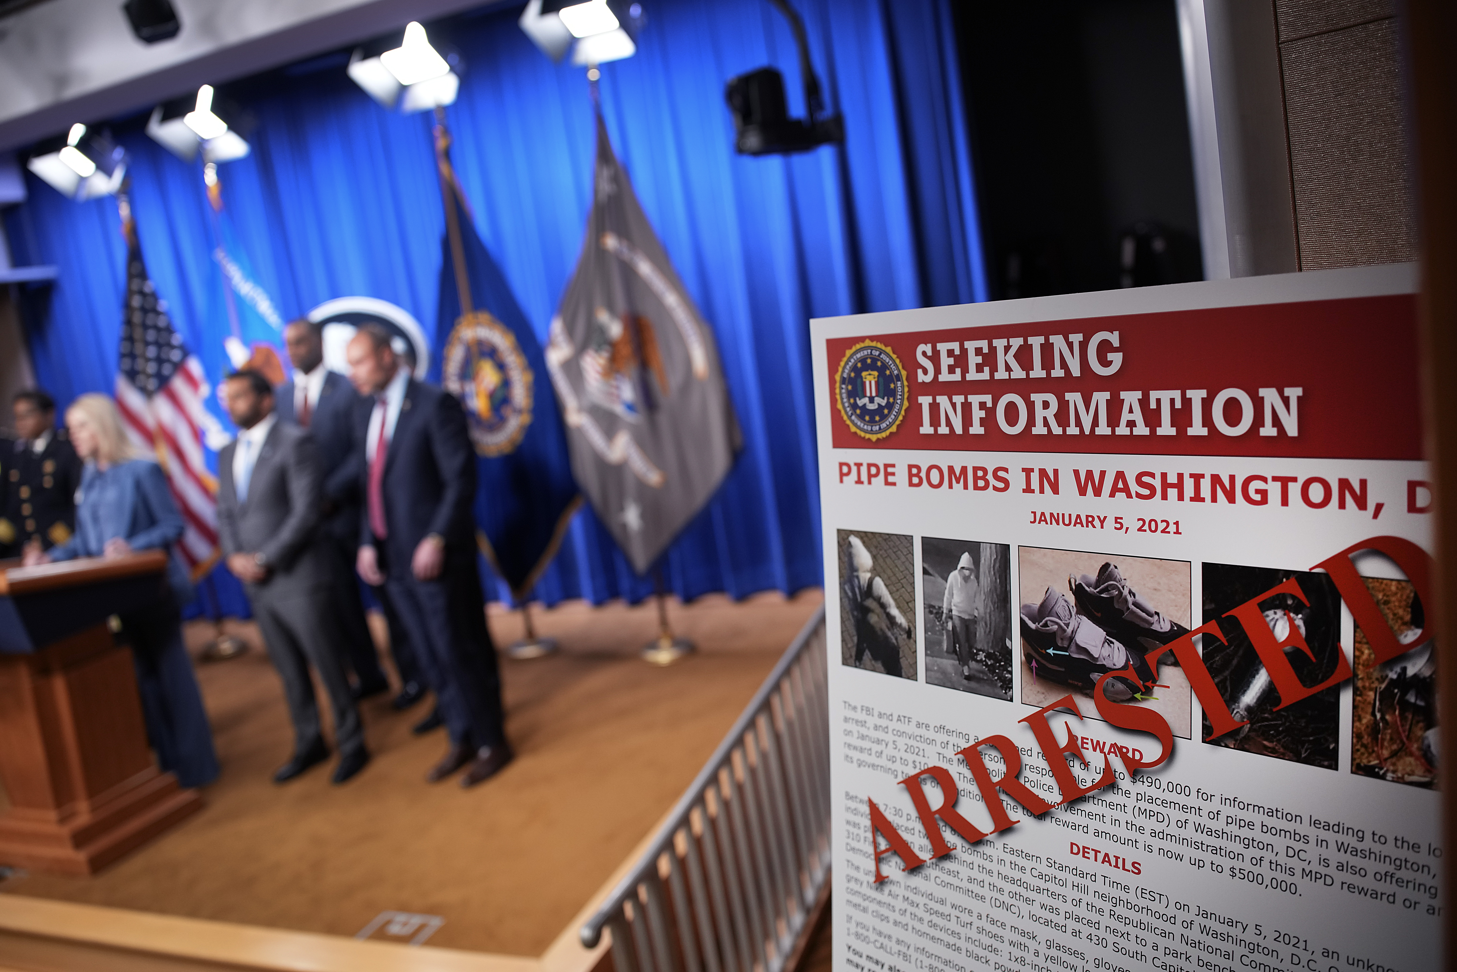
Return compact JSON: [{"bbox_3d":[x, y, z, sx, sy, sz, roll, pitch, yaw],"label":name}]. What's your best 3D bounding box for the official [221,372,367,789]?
[{"bbox_3d":[-1.897,0.365,4.792,0.520,1.730,0.360,-6,9,21],"label":"official"}]

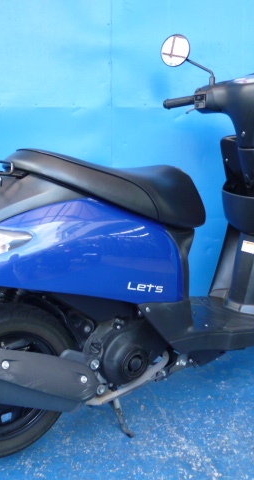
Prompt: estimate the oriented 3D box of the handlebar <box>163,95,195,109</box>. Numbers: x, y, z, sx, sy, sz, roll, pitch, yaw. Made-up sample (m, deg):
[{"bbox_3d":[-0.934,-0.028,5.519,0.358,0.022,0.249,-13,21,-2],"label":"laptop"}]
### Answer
[{"bbox_3d":[0.183,-0.477,1.675,0.130,0.036,0.036,12,16,39],"label":"handlebar"}]

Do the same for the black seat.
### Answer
[{"bbox_3d":[-0.045,-0.132,1.278,0.620,0.215,0.250,-7,15,-34],"label":"black seat"}]

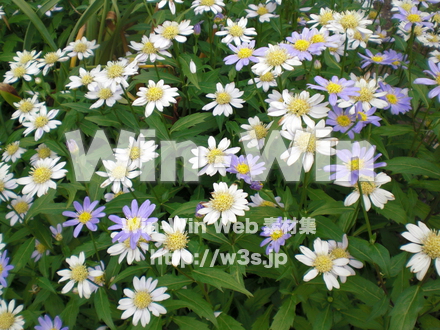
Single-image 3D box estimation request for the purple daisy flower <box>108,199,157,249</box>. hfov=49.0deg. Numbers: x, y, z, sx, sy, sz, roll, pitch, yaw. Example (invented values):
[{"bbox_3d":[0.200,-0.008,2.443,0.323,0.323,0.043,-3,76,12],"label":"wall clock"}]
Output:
[{"bbox_3d":[-0.071,0.047,0.390,0.039,0.013,0.039,0,65,-10],"label":"purple daisy flower"}]

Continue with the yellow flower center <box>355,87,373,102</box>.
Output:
[{"bbox_3d":[0.143,-0.070,0.480,0.018,0.010,0.018,0,59,0],"label":"yellow flower center"}]

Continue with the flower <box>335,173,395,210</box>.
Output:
[{"bbox_3d":[0.108,0.019,0.363,0.043,0.015,0.043,10,45,17],"label":"flower"}]

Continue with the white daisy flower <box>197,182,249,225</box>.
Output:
[{"bbox_3d":[0.002,0.031,0.387,0.040,0.014,0.040,5,49,1],"label":"white daisy flower"}]

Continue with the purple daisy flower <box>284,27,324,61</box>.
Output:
[{"bbox_3d":[0.069,-0.102,0.405,0.039,0.012,0.039,3,56,9],"label":"purple daisy flower"}]

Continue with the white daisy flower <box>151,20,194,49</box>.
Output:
[{"bbox_3d":[-0.049,-0.135,0.500,0.044,0.015,0.044,0,54,-2],"label":"white daisy flower"}]

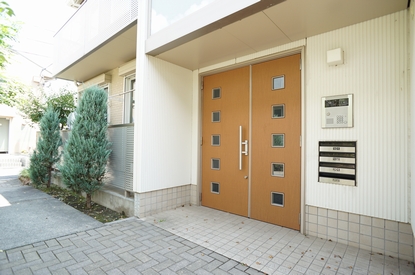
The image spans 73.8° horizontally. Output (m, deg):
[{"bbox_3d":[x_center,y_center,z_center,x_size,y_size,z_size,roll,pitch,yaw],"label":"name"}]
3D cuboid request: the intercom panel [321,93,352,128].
[{"bbox_3d":[1.344,-0.261,2.859,0.302,0.332,0.035,-1,-2,45],"label":"intercom panel"}]

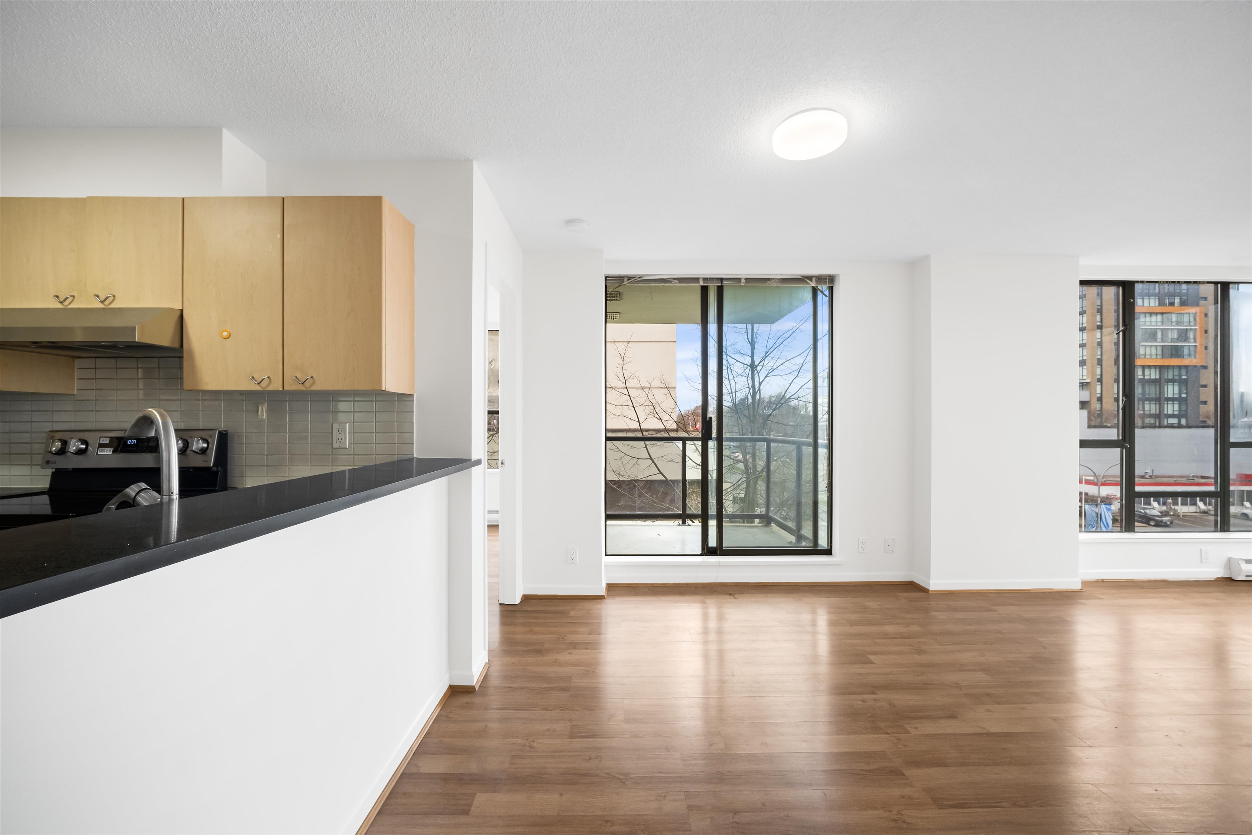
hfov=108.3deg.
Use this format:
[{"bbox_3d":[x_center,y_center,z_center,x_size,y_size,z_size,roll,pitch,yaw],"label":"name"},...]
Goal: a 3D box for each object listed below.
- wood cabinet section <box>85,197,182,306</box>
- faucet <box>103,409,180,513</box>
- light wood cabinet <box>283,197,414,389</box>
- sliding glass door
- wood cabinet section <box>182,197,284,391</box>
[{"bbox_3d":[-1.983,-0.662,1.958,0.398,0.446,0.280,0,-1,-1],"label":"wood cabinet section"},{"bbox_3d":[-1.200,0.155,1.110,0.235,0.360,0.135,0,0,30],"label":"faucet"},{"bbox_3d":[-1.178,-0.500,1.953,0.400,0.780,0.280,0,0,0],"label":"light wood cabinet"},{"bbox_3d":[0.730,-0.013,3.520,1.780,2.170,0.110,0,0,0],"label":"sliding glass door"},{"bbox_3d":[-1.583,-0.497,1.961,0.400,0.781,0.280,0,-1,-1],"label":"wood cabinet section"}]

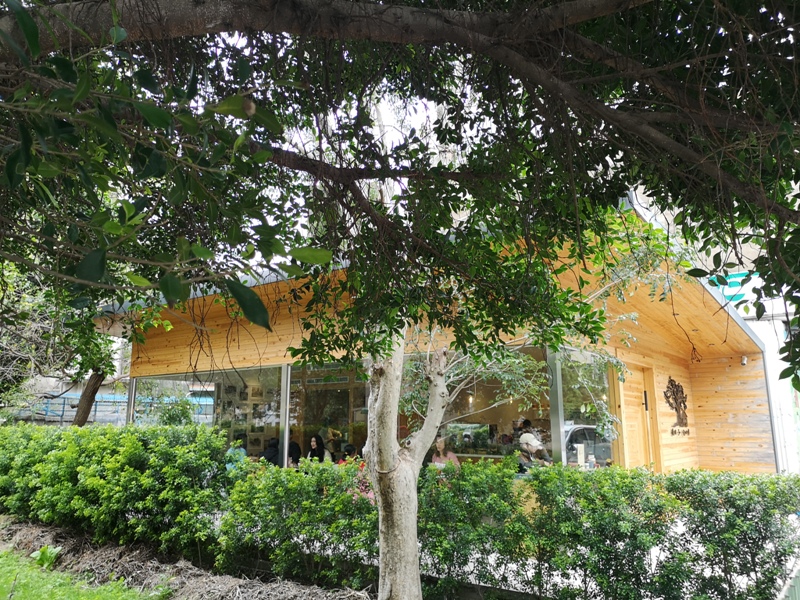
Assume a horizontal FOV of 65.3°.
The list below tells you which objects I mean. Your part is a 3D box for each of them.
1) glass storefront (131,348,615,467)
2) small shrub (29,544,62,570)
[{"bbox_3d":[-1.055,2.180,9.727,8.250,2.200,2.000,-9,-14,36],"label":"glass storefront"},{"bbox_3d":[-3.536,2.563,6.264,0.290,0.240,0.260,0,-11,0],"label":"small shrub"}]

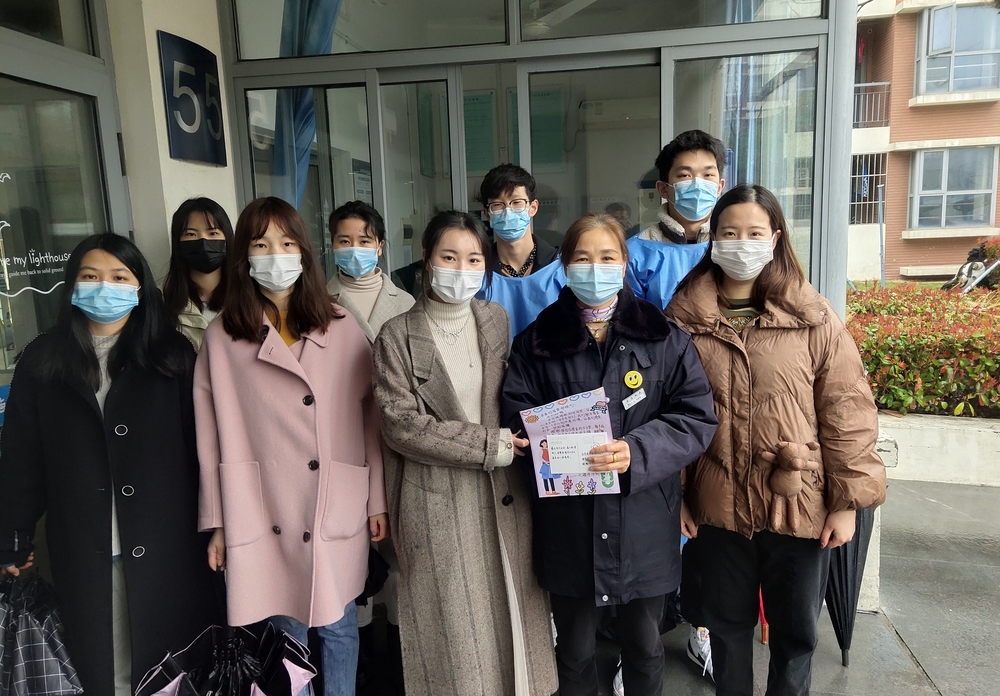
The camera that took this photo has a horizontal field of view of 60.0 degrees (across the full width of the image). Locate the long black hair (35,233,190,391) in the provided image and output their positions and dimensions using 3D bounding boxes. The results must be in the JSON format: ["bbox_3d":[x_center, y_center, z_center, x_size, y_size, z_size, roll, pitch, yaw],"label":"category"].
[{"bbox_3d":[-0.925,-0.093,2.090,0.335,0.365,0.240,-6,12,-17],"label":"long black hair"}]

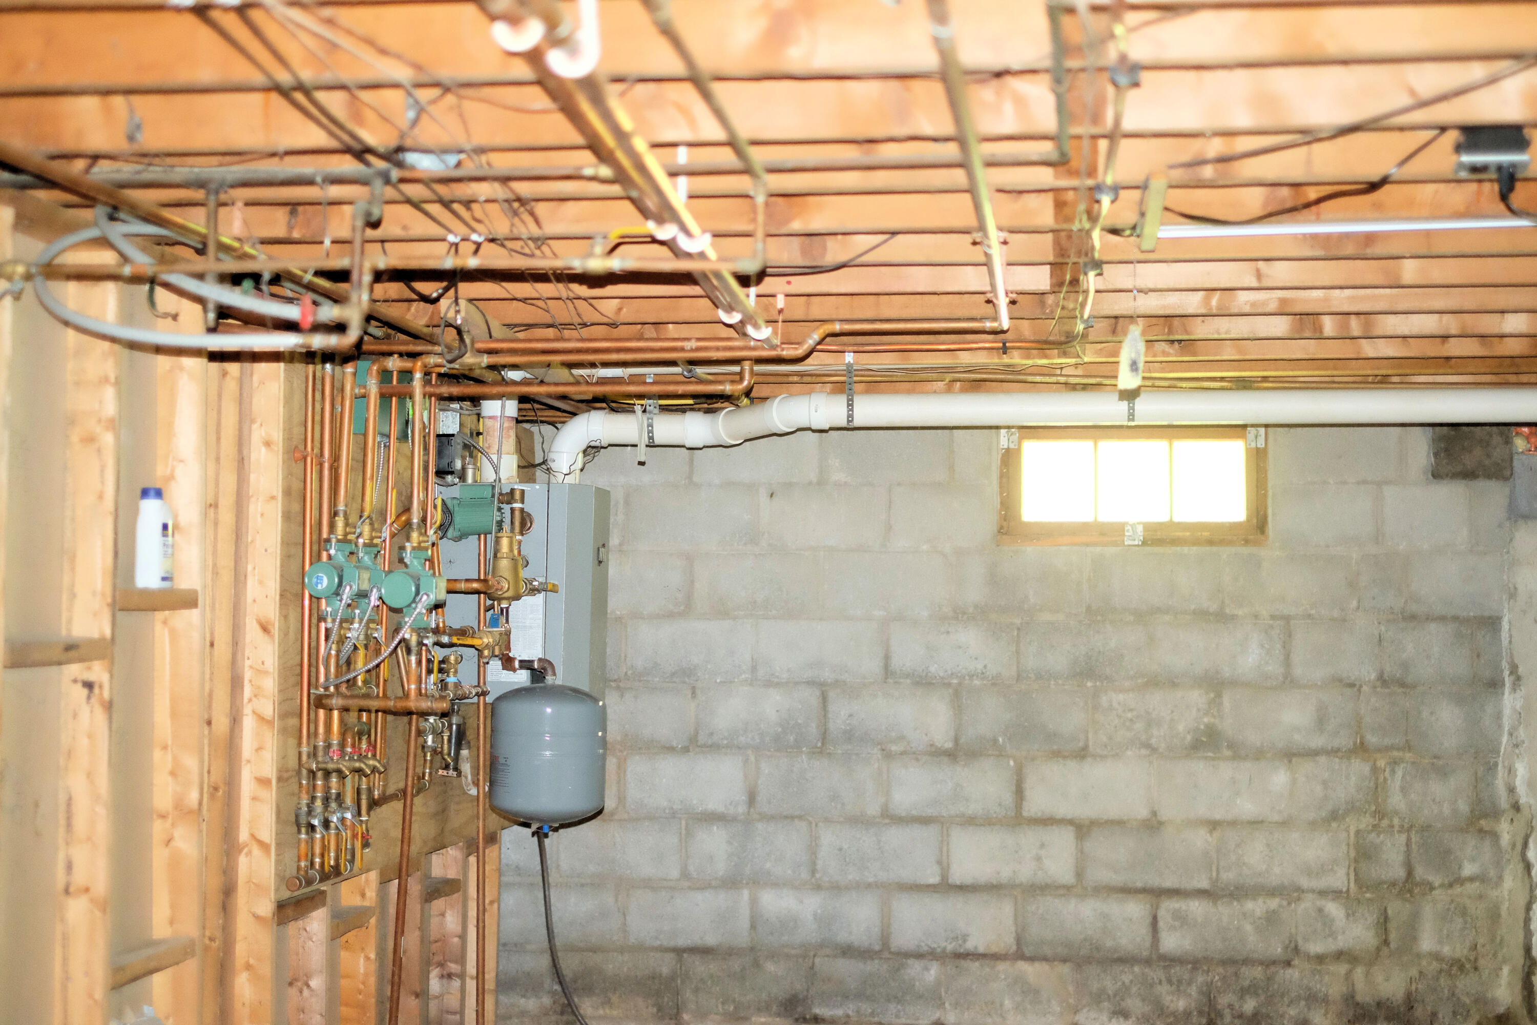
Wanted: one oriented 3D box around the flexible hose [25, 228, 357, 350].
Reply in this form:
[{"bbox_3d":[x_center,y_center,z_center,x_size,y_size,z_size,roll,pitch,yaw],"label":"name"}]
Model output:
[{"bbox_3d":[-0.887,-0.376,3.732,0.480,0.240,0.420,0,-3,7],"label":"flexible hose"}]

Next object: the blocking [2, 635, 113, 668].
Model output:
[{"bbox_3d":[-1.206,0.230,3.737,0.089,0.039,0.380,0,-3,7],"label":"blocking"}]

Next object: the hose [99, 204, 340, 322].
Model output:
[{"bbox_3d":[-0.887,-0.402,3.683,0.440,0.220,0.220,0,-3,7],"label":"hose"}]

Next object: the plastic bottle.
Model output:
[{"bbox_3d":[-1.145,0.050,4.228,0.052,0.189,0.075,0,-3,7],"label":"plastic bottle"}]

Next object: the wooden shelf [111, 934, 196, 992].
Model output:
[{"bbox_3d":[-1.160,0.818,4.128,0.089,0.039,0.380,0,-3,7],"label":"wooden shelf"}]

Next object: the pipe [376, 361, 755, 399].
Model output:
[{"bbox_3d":[-0.481,-0.310,5.315,0.904,0.091,0.035,0,-3,7],"label":"pipe"}]

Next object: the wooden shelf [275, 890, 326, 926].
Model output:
[{"bbox_3d":[-1.063,0.865,4.966,0.089,0.039,0.350,0,-3,7],"label":"wooden shelf"}]

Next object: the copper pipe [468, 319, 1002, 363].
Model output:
[{"bbox_3d":[-0.087,-0.400,5.274,1.256,0.101,0.035,0,-3,7],"label":"copper pipe"}]

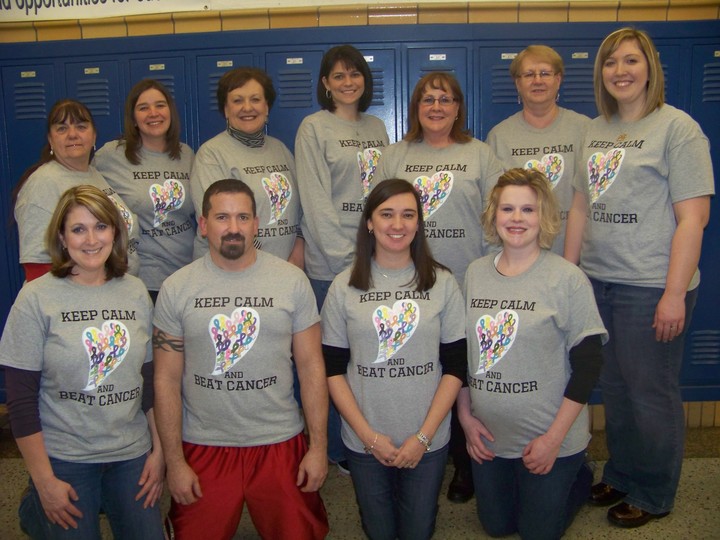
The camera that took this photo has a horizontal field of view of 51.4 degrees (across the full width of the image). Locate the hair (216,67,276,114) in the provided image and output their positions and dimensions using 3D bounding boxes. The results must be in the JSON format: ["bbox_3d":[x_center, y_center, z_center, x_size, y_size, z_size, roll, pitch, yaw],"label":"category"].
[{"bbox_3d":[-0.420,-0.660,2.770,0.220,0.200,0.230,-3,9,-9],"label":"hair"}]

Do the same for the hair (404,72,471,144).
[{"bbox_3d":[0.293,-0.610,2.830,0.245,0.255,0.230,0,5,8],"label":"hair"}]

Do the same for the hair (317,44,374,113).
[{"bbox_3d":[-0.053,-0.695,2.730,0.210,0.250,0.220,-2,9,-7],"label":"hair"}]

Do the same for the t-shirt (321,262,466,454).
[{"bbox_3d":[0.105,0.273,2.340,0.445,0.590,0.270,-1,8,2],"label":"t-shirt"}]

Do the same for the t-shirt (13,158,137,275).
[{"bbox_3d":[-1.045,-0.153,2.760,0.460,0.560,0.330,-6,7,-42],"label":"t-shirt"}]

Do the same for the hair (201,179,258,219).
[{"bbox_3d":[-0.413,-0.220,2.370,0.175,0.150,0.200,-3,9,-14],"label":"hair"}]

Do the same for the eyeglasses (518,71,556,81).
[{"bbox_3d":[0.680,-0.743,2.830,0.138,0.042,0.135,1,10,12],"label":"eyeglasses"}]

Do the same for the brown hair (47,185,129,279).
[{"bbox_3d":[-0.806,-0.114,2.190,0.225,0.265,0.220,-5,11,-17],"label":"brown hair"}]

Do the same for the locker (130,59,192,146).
[{"bbox_3d":[-0.805,-0.179,3.298,0.275,1.450,0.300,-1,8,3],"label":"locker"}]

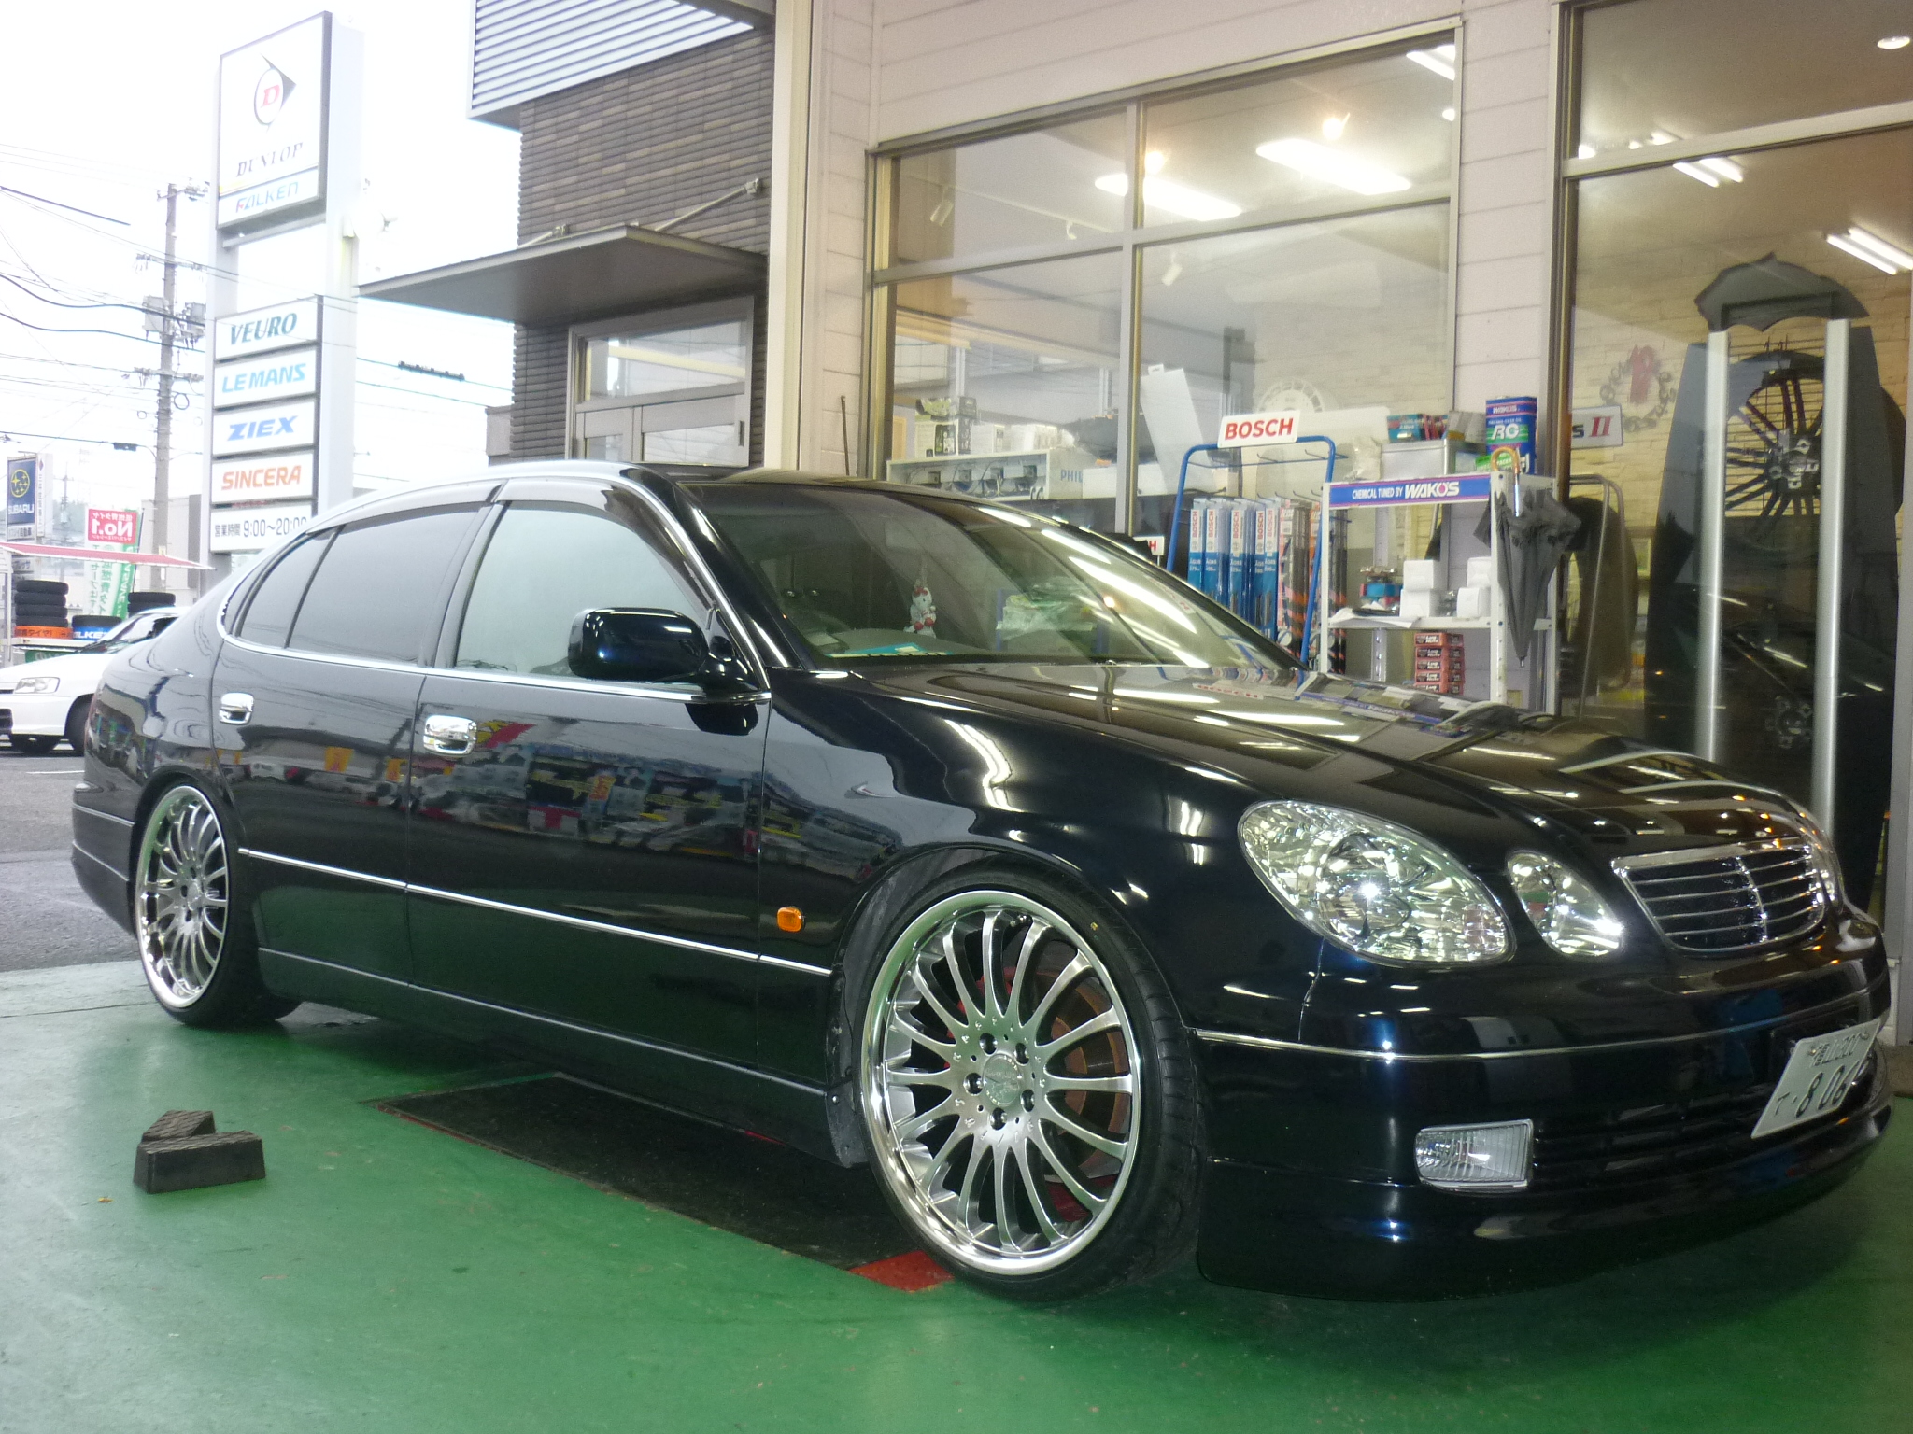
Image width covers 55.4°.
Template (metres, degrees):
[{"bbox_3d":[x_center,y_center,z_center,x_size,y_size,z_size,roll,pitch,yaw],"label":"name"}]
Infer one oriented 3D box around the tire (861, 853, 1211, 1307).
[{"bbox_3d":[0.136,0.538,2.734,0.632,0.630,0.240,2,1,44],"label":"tire"}]

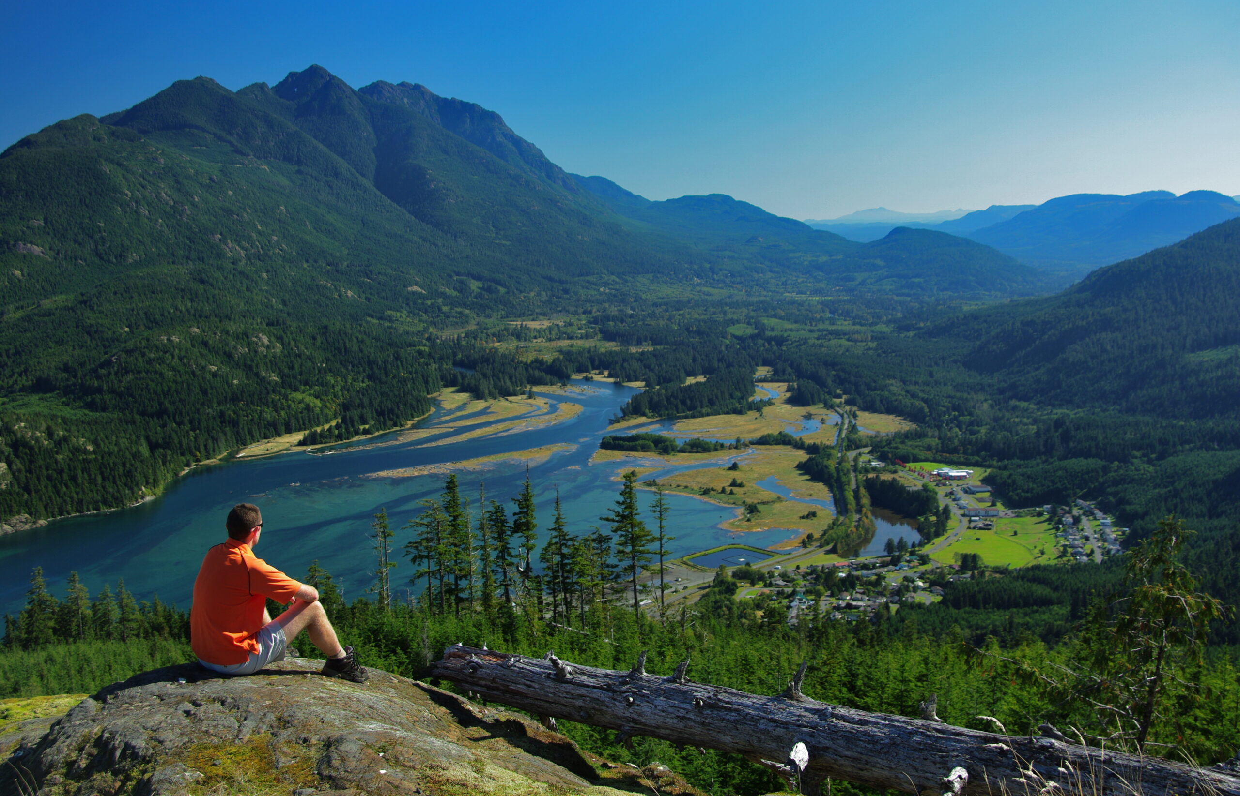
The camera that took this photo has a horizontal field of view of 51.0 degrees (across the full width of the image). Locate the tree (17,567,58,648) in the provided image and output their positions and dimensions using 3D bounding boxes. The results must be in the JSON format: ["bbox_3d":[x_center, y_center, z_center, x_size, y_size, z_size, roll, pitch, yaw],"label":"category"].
[{"bbox_3d":[-73.640,26.790,164.320,5.140,11.090,4.990,-1,7,0],"label":"tree"}]

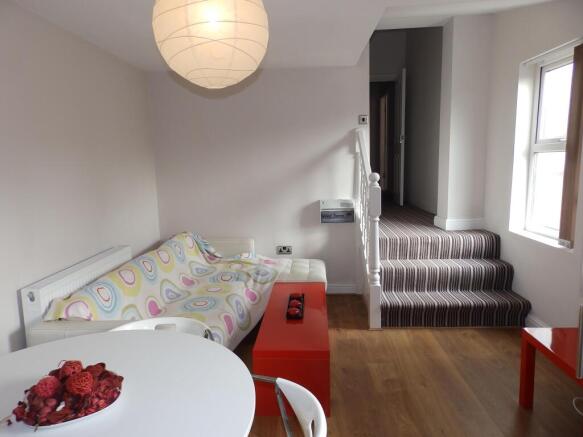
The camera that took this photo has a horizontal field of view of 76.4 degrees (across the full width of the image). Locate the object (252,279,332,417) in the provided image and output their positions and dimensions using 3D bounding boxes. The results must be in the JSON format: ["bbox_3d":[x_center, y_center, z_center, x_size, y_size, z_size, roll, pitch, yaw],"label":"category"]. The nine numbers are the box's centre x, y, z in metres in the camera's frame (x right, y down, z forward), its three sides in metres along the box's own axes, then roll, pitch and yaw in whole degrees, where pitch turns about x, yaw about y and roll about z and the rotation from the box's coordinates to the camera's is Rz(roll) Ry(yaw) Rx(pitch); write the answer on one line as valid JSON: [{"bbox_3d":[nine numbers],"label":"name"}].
[{"bbox_3d":[0.029,0.778,2.457,0.395,0.373,1.069,-1,9,4],"label":"object"}]

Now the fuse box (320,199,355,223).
[{"bbox_3d":[0.435,-0.070,3.521,0.315,0.215,0.105,-1,9,4],"label":"fuse box"}]

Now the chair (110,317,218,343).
[{"bbox_3d":[-0.483,0.781,1.260,0.470,0.770,0.500,-1,9,4],"label":"chair"}]

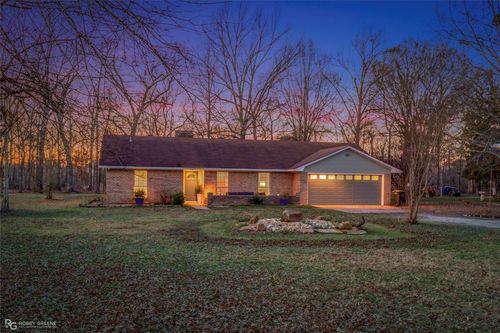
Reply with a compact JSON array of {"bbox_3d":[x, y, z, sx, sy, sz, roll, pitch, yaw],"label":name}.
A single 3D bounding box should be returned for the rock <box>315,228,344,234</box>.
[{"bbox_3d":[2.438,1.993,14.900,0.880,0.140,0.550,0,-2,0],"label":"rock"}]

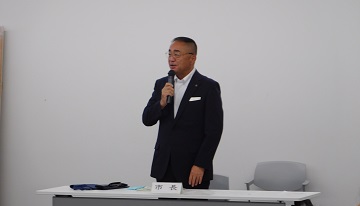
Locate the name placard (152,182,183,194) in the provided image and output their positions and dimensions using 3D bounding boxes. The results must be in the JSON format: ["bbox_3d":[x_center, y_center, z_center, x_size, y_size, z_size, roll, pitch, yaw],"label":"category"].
[{"bbox_3d":[-0.082,0.565,15.481,0.200,0.070,0.060,1,2,17],"label":"name placard"}]

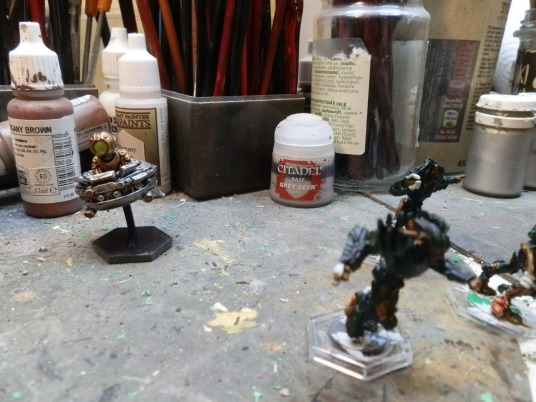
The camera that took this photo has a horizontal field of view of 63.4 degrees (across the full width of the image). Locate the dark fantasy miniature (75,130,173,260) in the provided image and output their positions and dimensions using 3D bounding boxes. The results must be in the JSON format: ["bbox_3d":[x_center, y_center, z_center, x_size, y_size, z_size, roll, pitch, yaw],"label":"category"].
[{"bbox_3d":[-0.050,-0.003,0.152,0.033,0.043,0.028,6,18,14],"label":"dark fantasy miniature"}]

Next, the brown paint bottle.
[{"bbox_3d":[-0.096,-0.033,0.184,0.025,0.079,0.025,-7,19,-24],"label":"brown paint bottle"}]

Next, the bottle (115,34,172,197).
[{"bbox_3d":[-0.063,-0.042,0.216,0.025,0.077,0.025,4,18,8],"label":"bottle"}]

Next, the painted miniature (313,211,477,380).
[{"bbox_3d":[0.030,0.019,0.104,0.042,0.037,0.028,9,19,22],"label":"painted miniature"}]

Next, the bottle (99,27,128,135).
[{"bbox_3d":[-0.077,-0.049,0.235,0.025,0.080,0.025,0,18,-5],"label":"bottle"}]

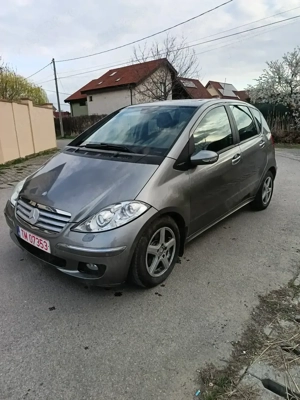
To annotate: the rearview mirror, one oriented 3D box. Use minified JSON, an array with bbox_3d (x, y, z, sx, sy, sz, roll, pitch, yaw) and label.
[{"bbox_3d":[0.471,-0.371,2.443,0.220,0.145,0.150,13,22,39],"label":"rearview mirror"}]

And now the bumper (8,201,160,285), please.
[{"bbox_3d":[-0.798,0.235,2.558,1.740,0.570,0.630,13,22,39],"label":"bumper"}]

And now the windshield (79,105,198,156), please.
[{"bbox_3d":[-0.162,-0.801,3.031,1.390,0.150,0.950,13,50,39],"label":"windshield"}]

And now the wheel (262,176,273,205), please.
[{"bbox_3d":[1.723,-0.146,4.255,0.170,0.428,0.428,13,22,39],"label":"wheel"}]

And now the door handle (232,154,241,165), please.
[{"bbox_3d":[0.975,-0.456,3.109,0.060,0.070,0.220,13,22,39],"label":"door handle"}]

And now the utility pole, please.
[{"bbox_3d":[-6.774,-7.504,20.703,0.250,5.550,0.250,-6,17,-16],"label":"utility pole"}]

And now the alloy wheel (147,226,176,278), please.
[{"bbox_3d":[0.049,0.429,2.394,0.170,0.428,0.428,13,22,39],"label":"alloy wheel"}]

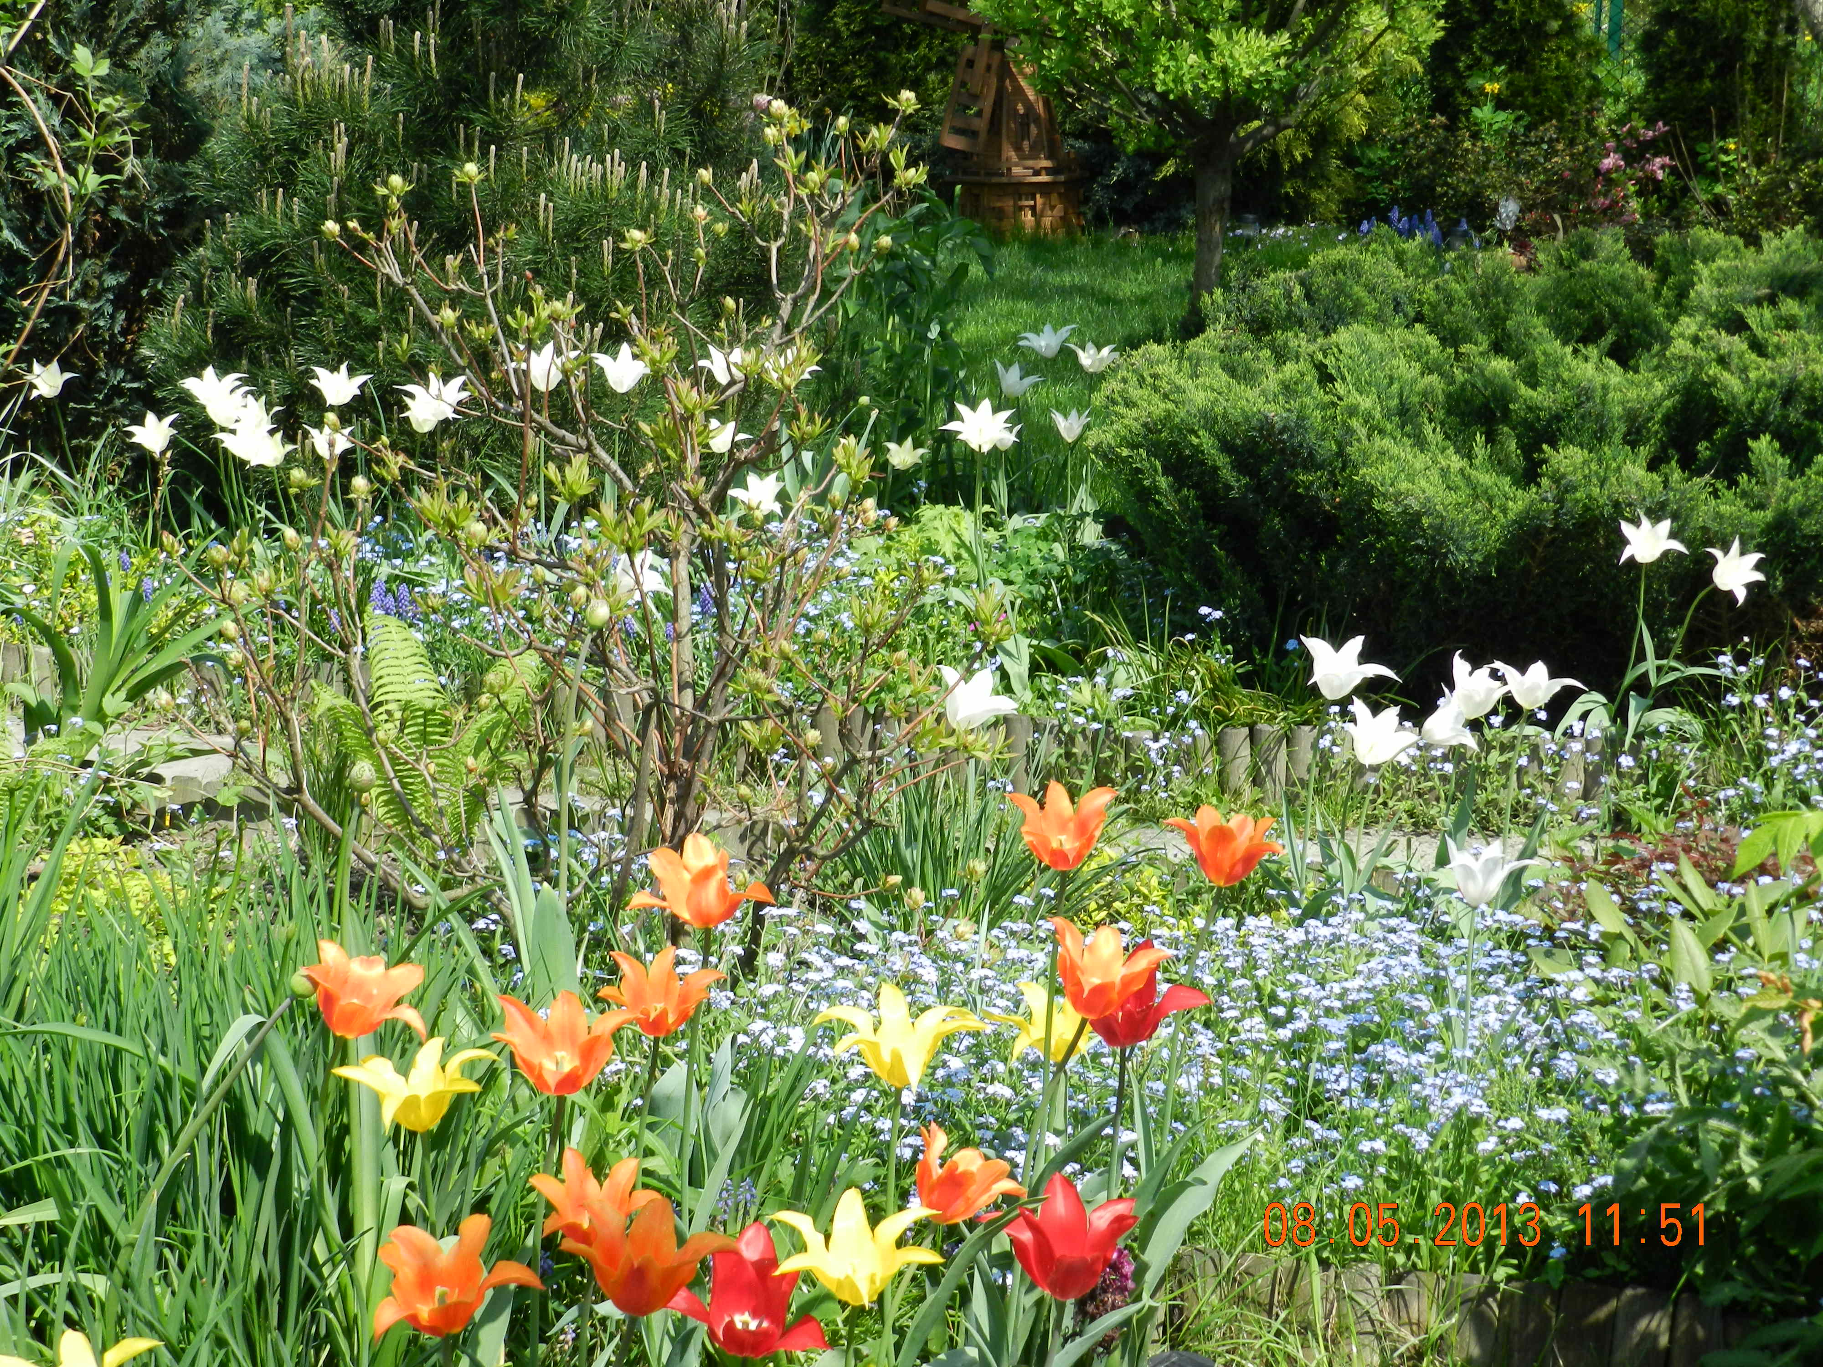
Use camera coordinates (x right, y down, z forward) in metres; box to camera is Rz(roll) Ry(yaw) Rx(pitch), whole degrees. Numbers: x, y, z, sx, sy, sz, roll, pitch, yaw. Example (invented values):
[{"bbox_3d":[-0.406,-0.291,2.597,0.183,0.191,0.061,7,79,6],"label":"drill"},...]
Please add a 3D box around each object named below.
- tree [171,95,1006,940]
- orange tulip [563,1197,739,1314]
[{"bbox_3d":[-0.397,-0.156,3.889,1.027,1.121,0.950,0,15,0],"label":"tree"},{"bbox_3d":[-0.176,0.384,2.120,0.118,0.068,0.113,0,13,0],"label":"orange tulip"}]

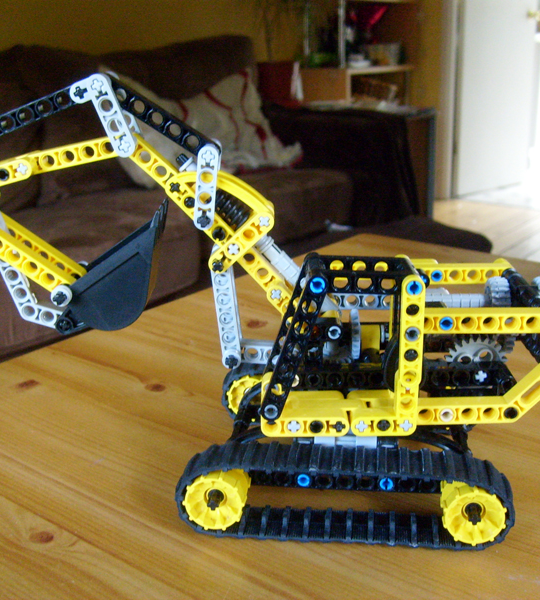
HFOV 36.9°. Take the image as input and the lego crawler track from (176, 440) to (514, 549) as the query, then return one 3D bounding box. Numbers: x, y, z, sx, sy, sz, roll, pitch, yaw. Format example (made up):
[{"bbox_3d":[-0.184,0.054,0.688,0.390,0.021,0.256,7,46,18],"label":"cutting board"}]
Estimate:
[{"bbox_3d":[0.027,0.073,0.305,0.124,0.030,0.020,1,16,6],"label":"lego crawler track"}]

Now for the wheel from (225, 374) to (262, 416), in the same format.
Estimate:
[{"bbox_3d":[-0.009,0.046,0.404,0.023,0.023,0.018,1,16,6],"label":"wheel"}]

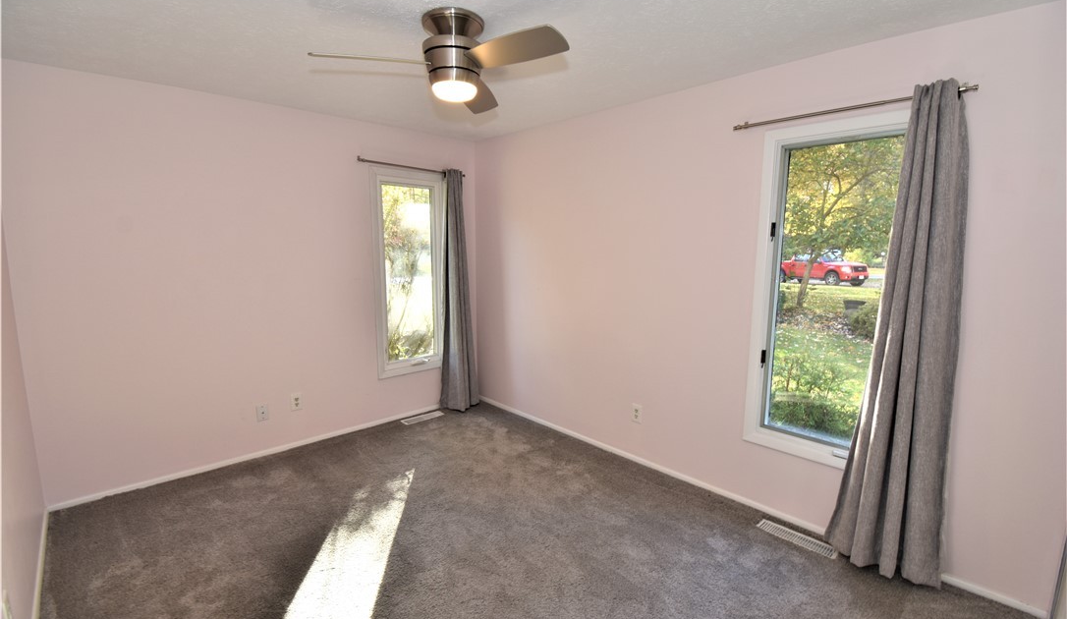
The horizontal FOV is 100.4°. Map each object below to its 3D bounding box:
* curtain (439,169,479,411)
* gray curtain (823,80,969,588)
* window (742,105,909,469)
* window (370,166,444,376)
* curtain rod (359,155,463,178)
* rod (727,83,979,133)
[{"bbox_3d":[-0.639,-0.139,3.928,0.404,2.128,0.148,-7,11,-39],"label":"curtain"},{"bbox_3d":[1.653,0.147,1.966,0.453,2.187,0.153,9,12,43],"label":"gray curtain"},{"bbox_3d":[1.474,-0.060,2.263,0.650,1.706,0.089,9,12,43],"label":"window"},{"bbox_3d":[-1.024,-0.291,3.729,0.650,1.675,0.089,-7,11,-39],"label":"window"},{"bbox_3d":[-0.952,-1.140,3.567,0.913,0.044,0.094,-7,11,-39],"label":"curtain rod"},{"bbox_3d":[1.431,-0.926,2.085,0.936,0.044,0.094,9,12,43],"label":"rod"}]

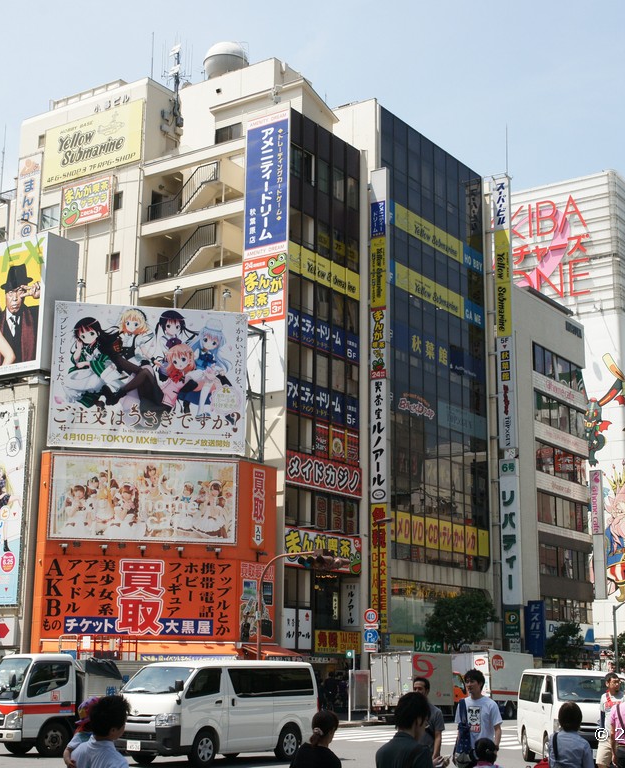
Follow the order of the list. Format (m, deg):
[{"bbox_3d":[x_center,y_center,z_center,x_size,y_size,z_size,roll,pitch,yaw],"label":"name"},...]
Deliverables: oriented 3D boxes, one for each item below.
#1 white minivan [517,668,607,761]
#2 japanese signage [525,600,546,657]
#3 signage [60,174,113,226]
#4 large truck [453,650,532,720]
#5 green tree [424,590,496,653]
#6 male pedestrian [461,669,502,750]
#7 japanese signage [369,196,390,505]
[{"bbox_3d":[5.397,6.831,22.921,1.695,1.980,4.695,0,-14,2],"label":"white minivan"},{"bbox_3d":[13.352,14.604,67.097,1.300,3.500,0.300,-9,-16,33],"label":"japanese signage"},{"bbox_3d":[-12.237,-9.850,60.464,3.756,2.551,0.300,-9,-16,34],"label":"signage"},{"bbox_3d":[8.916,14.070,52.576,2.100,3.020,6.300,-10,-17,35],"label":"large truck"},{"bbox_3d":[6.537,12.128,50.373,3.300,5.590,3.300,-11,-18,37],"label":"green tree"},{"bbox_3d":[1.617,3.594,10.609,0.520,1.740,0.360,-6,-15,26],"label":"male pedestrian"},{"bbox_3d":[3.259,-1.936,55.491,1.026,15.796,0.300,-9,-16,34],"label":"japanese signage"}]

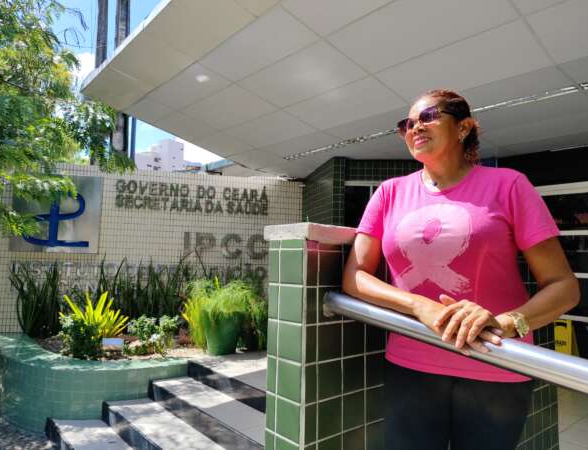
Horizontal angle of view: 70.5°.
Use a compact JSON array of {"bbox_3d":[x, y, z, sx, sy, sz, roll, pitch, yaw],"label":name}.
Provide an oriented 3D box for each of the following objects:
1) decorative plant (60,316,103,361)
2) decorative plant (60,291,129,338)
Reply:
[{"bbox_3d":[-2.412,1.271,4.700,0.480,0.460,0.460,3,-5,-27],"label":"decorative plant"},{"bbox_3d":[-2.542,1.140,5.300,0.850,0.630,0.750,3,-5,-26],"label":"decorative plant"}]

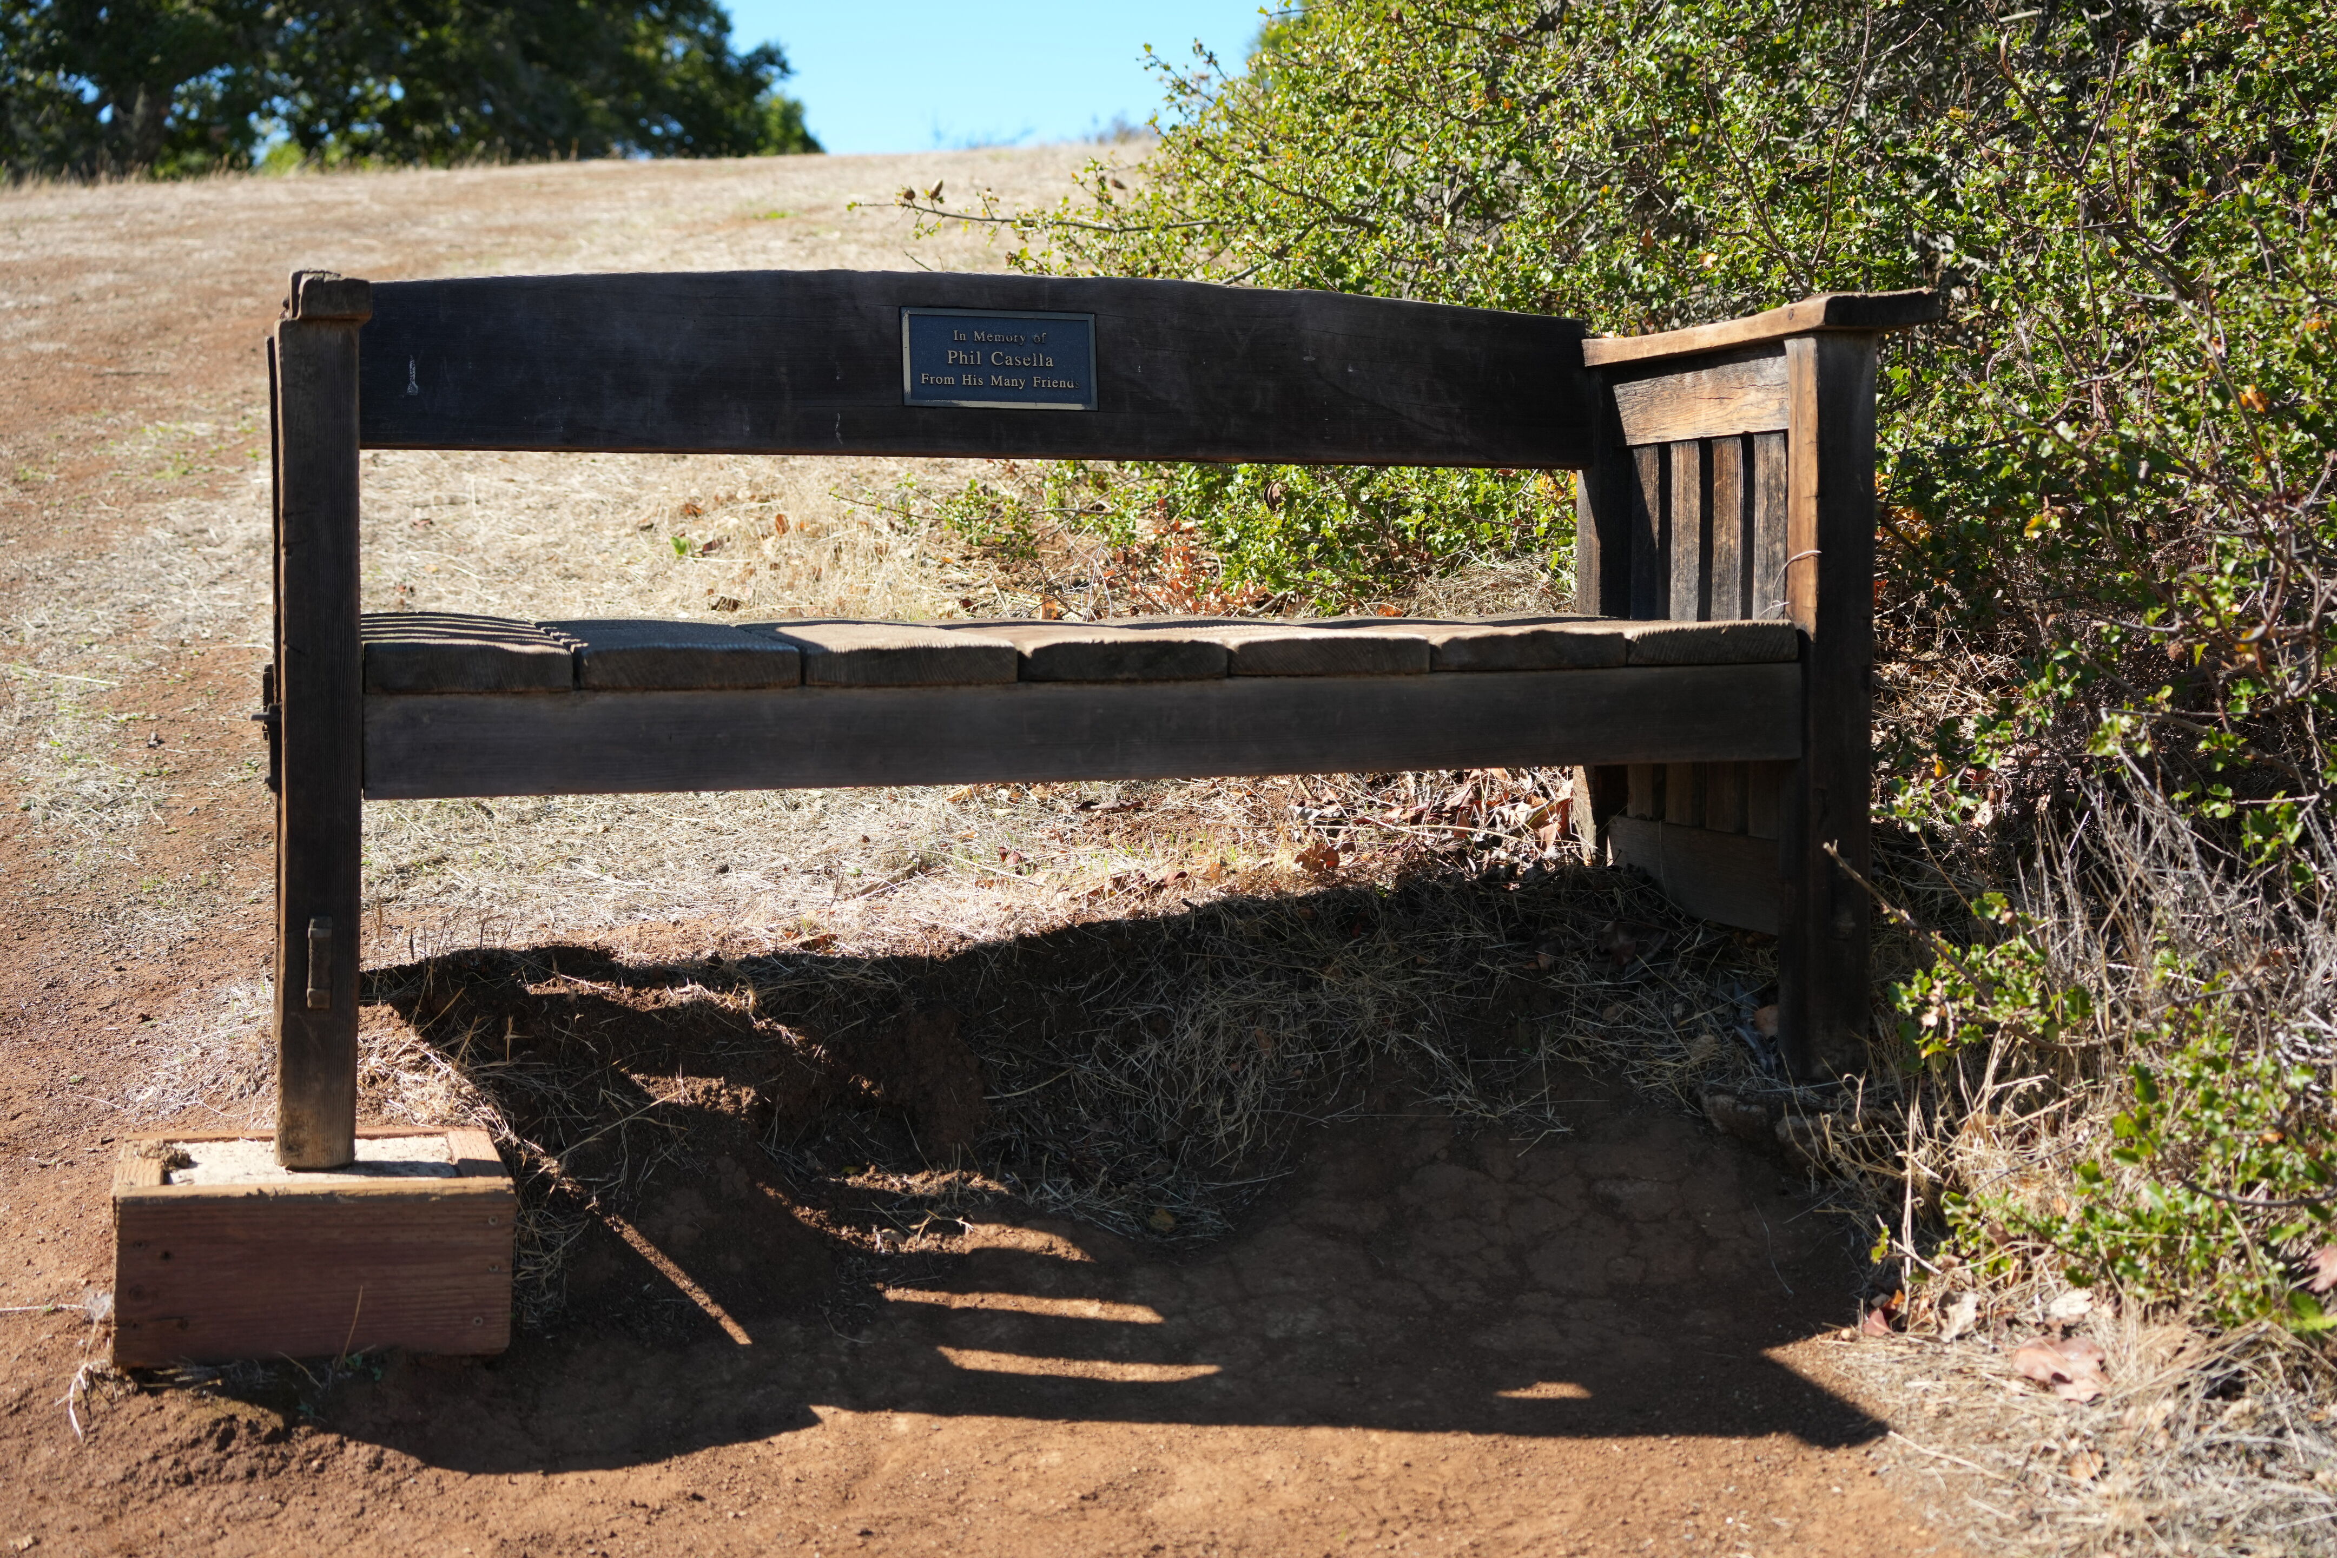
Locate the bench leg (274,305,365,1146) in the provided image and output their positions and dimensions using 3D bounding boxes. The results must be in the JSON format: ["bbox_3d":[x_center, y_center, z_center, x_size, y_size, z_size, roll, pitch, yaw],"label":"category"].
[{"bbox_3d":[-0.716,-0.028,2.735,0.062,0.709,0.061,0,3,-18],"label":"bench leg"}]

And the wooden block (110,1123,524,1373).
[{"bbox_3d":[-0.731,0.395,2.773,0.312,0.140,0.301,1,3,-16],"label":"wooden block"}]

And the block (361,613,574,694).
[{"bbox_3d":[-0.652,-0.117,2.963,0.178,0.041,0.436,-1,6,-16],"label":"block"}]

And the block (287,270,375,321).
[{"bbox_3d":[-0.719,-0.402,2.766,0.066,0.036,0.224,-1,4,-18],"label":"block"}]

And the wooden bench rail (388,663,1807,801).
[{"bbox_3d":[-0.033,-0.044,2.955,1.361,0.089,0.037,-2,4,-17],"label":"wooden bench rail"}]

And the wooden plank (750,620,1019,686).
[{"bbox_3d":[-0.276,-0.116,2.973,0.183,0.042,0.440,-2,4,-15],"label":"wooden plank"}]

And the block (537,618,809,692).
[{"bbox_3d":[-0.471,-0.118,3.021,0.192,0.039,0.436,-1,6,-16],"label":"block"}]

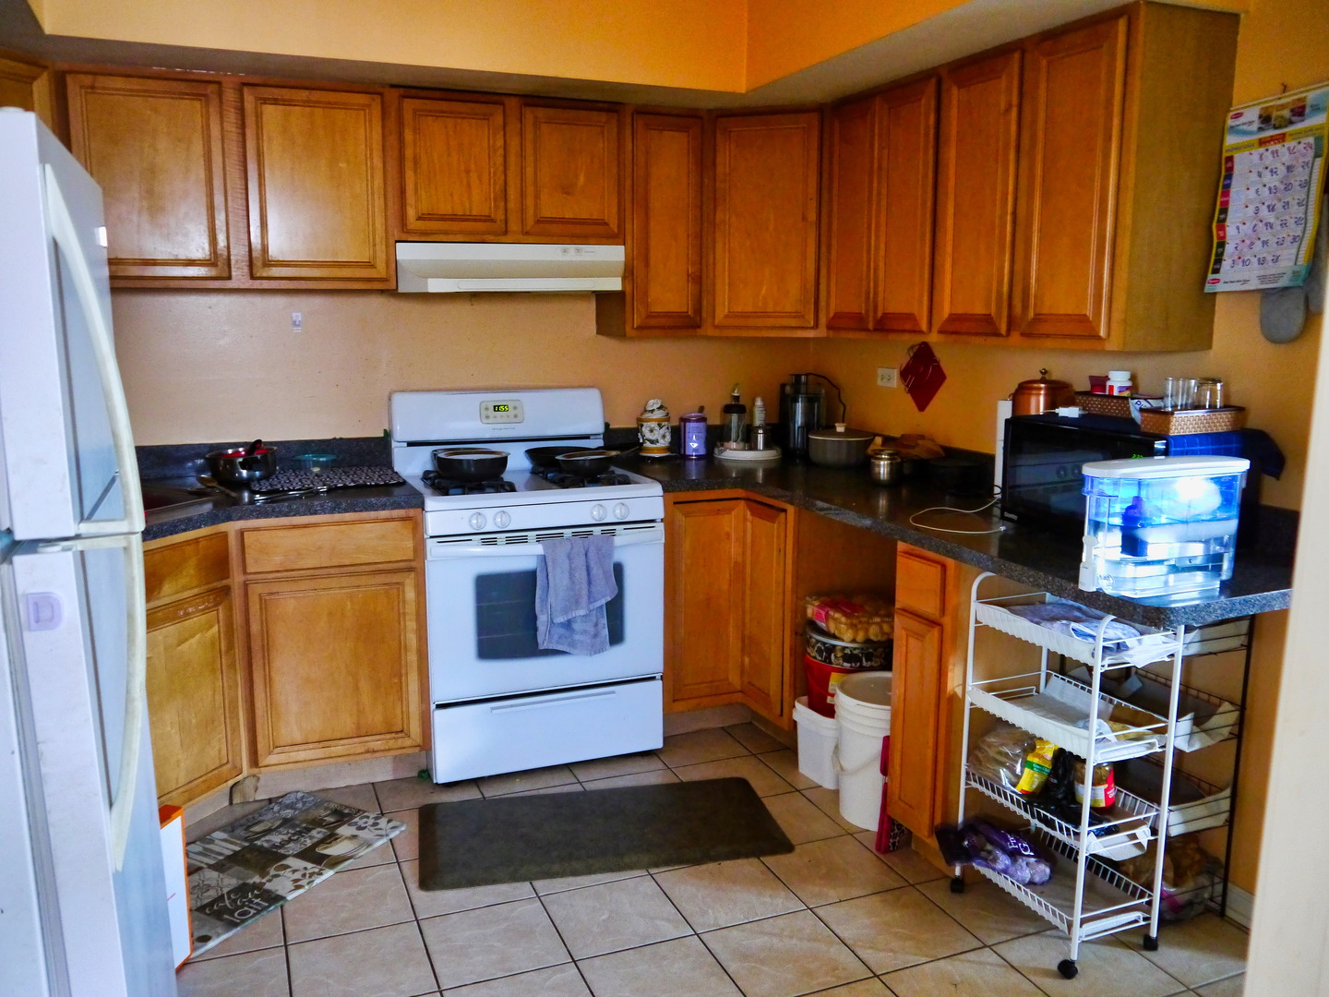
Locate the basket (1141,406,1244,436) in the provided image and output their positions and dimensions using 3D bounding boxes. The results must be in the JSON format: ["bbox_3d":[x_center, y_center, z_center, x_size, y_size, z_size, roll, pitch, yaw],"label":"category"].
[{"bbox_3d":[1.200,-0.179,2.457,0.245,0.057,0.120,-4,10,-22],"label":"basket"}]

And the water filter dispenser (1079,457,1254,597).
[{"bbox_3d":[0.999,0.052,2.176,0.360,0.256,0.145,-3,10,-19],"label":"water filter dispenser"}]

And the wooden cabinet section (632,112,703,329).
[{"bbox_3d":[-0.035,-0.954,3.769,0.251,0.706,0.260,-4,11,-22],"label":"wooden cabinet section"}]

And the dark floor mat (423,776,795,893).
[{"bbox_3d":[-0.185,0.942,3.088,1.012,0.018,0.512,-2,10,-11],"label":"dark floor mat"}]

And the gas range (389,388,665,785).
[{"bbox_3d":[-0.472,0.254,3.655,0.765,1.190,0.690,-4,10,-22],"label":"gas range"}]

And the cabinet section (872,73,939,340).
[{"bbox_3d":[0.832,-0.864,3.250,0.260,0.708,0.291,-4,11,-22],"label":"cabinet section"}]

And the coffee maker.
[{"bbox_3d":[0.529,-0.317,4.128,0.189,0.310,0.207,1,10,3],"label":"coffee maker"}]

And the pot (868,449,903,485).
[{"bbox_3d":[0.737,-0.102,3.583,0.100,0.102,0.100,0,9,0],"label":"pot"}]

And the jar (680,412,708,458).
[{"bbox_3d":[0.114,-0.238,4.084,0.099,0.164,0.099,0,10,2],"label":"jar"}]

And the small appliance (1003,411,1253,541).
[{"bbox_3d":[1.147,-0.043,2.675,0.335,0.282,0.500,-4,10,-25],"label":"small appliance"}]

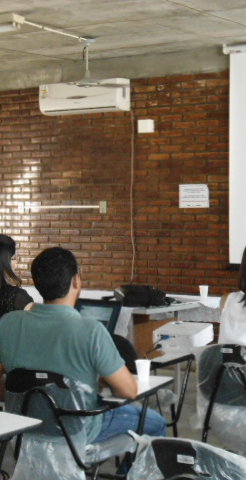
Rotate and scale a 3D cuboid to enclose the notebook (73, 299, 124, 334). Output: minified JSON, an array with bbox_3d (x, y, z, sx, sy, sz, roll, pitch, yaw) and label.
[{"bbox_3d":[-0.231,0.456,5.375,0.345,0.225,0.320,1,2,37],"label":"notebook"}]

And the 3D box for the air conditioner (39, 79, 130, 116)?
[{"bbox_3d":[-0.359,-1.324,9.104,0.888,0.295,0.210,1,2,34],"label":"air conditioner"}]

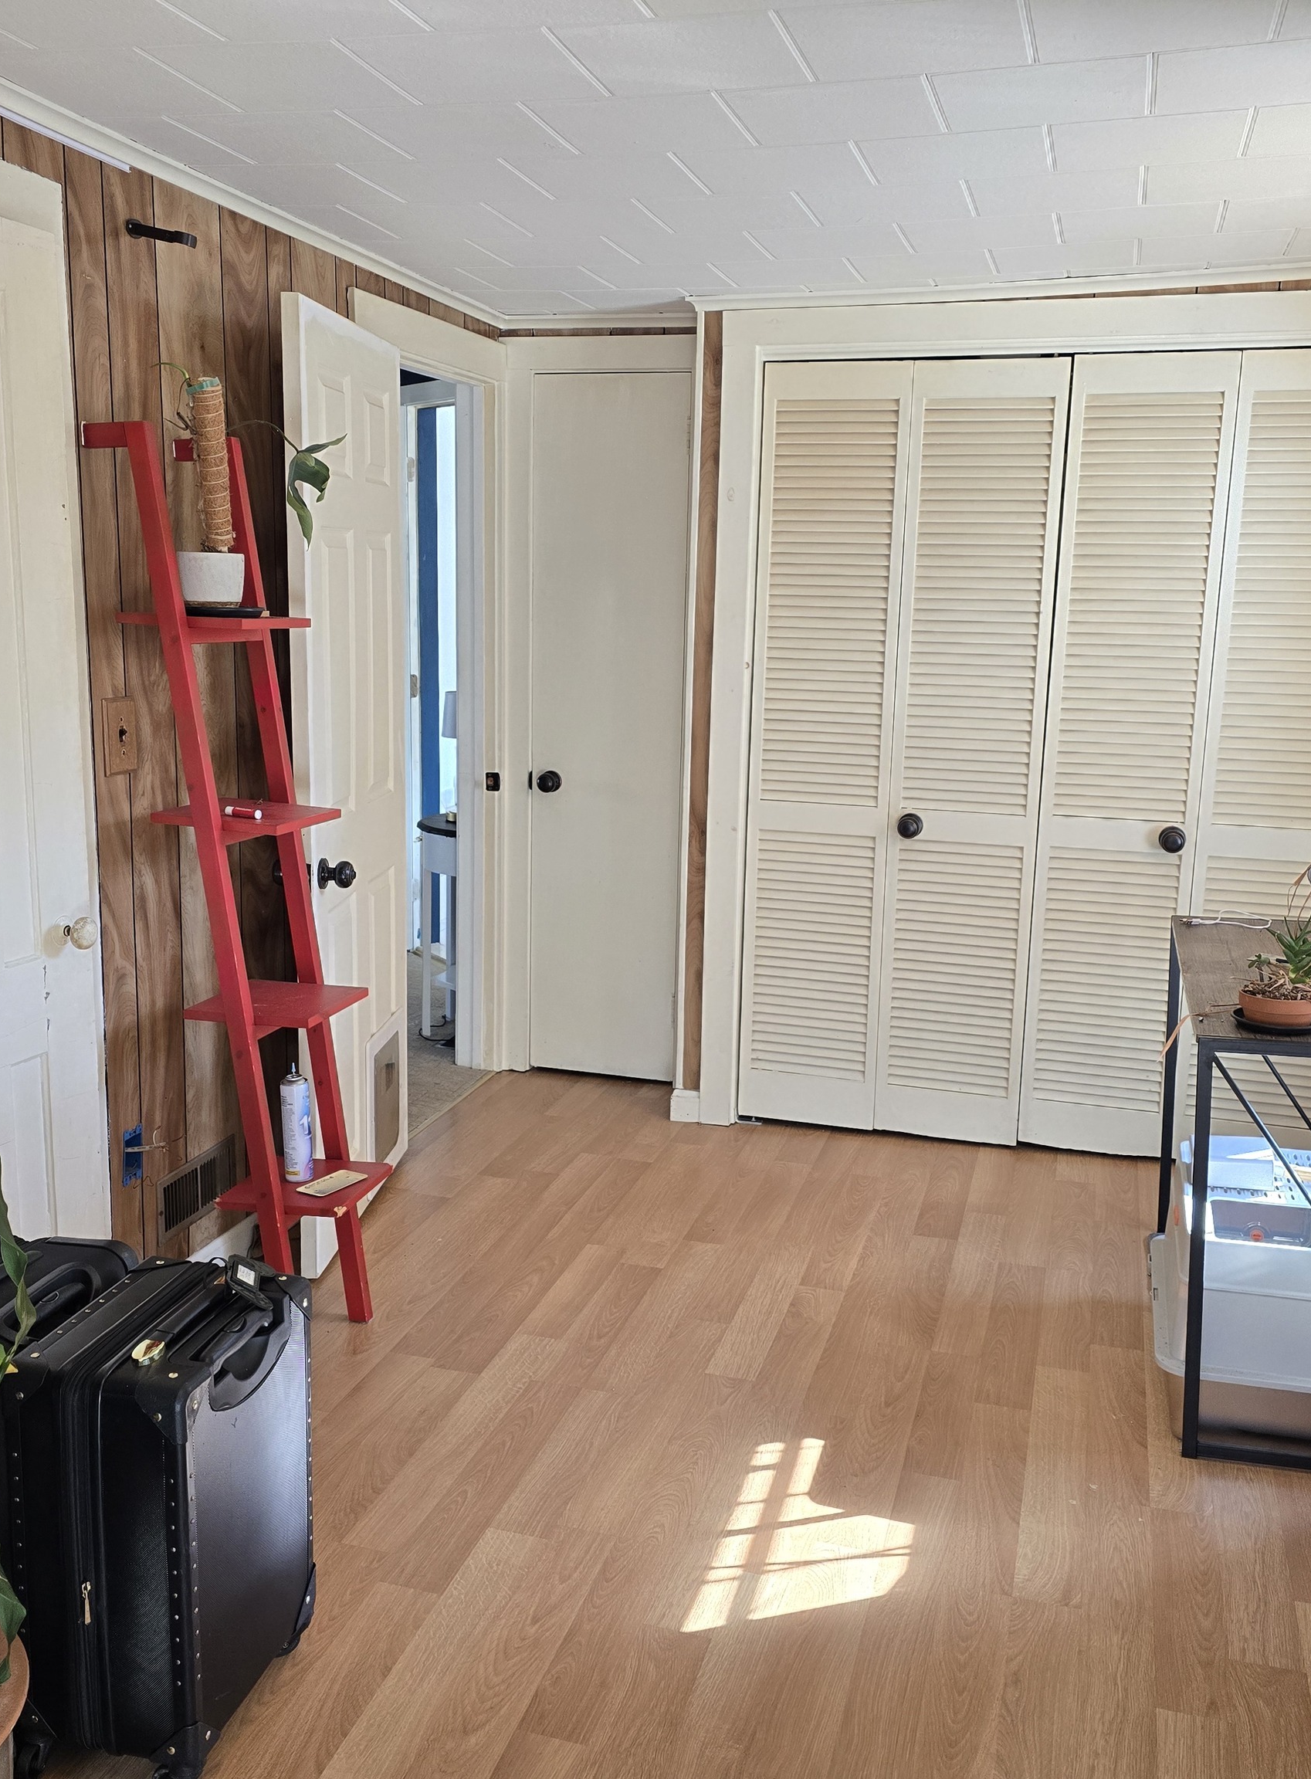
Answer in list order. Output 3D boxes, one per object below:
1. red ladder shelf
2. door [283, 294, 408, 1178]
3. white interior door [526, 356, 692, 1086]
[{"bbox_3d":[-0.734,0.032,2.914,0.439,1.704,0.294,4,11,16],"label":"red ladder shelf"},{"bbox_3d":[-0.668,-0.218,3.475,0.045,1.955,0.779,2,11,5],"label":"door"},{"bbox_3d":[-0.140,-0.439,4.558,0.452,2.019,0.045,4,11,16],"label":"white interior door"}]

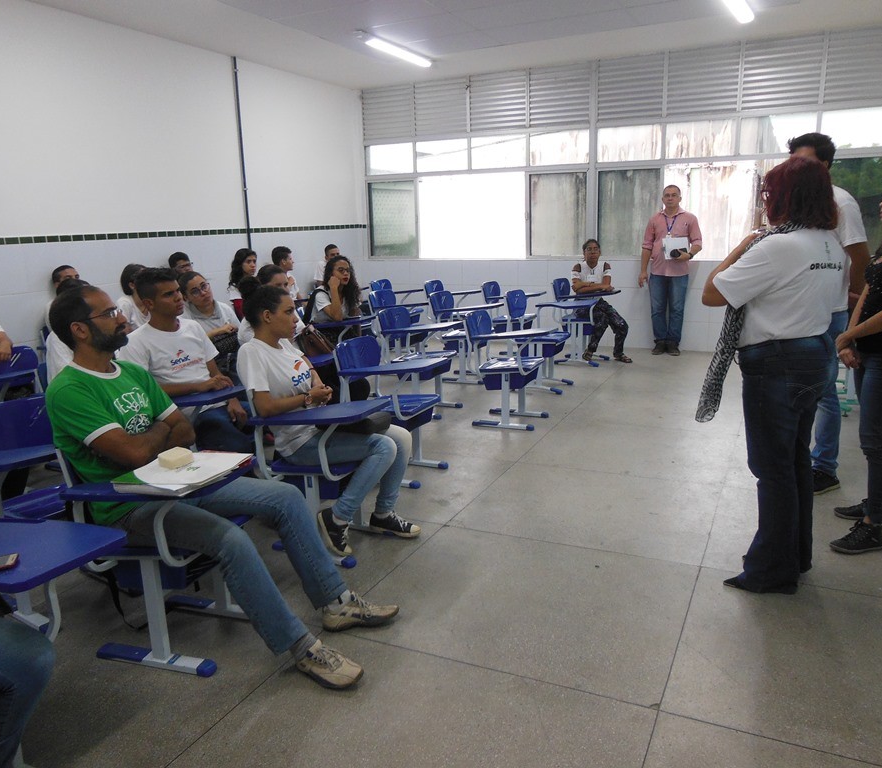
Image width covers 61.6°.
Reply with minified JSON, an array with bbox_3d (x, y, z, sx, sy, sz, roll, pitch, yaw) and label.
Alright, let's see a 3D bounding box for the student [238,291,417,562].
[{"bbox_3d":[-0.492,0.150,3.319,0.720,1.170,0.480,4,13,23],"label":"student"}]

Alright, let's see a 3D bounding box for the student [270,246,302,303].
[{"bbox_3d":[-1.366,-0.742,7.376,0.780,1.240,0.480,5,14,25],"label":"student"}]

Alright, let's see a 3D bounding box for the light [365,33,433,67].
[{"bbox_3d":[-0.388,-3.123,6.973,0.120,0.080,1.230,5,14,25],"label":"light"}]

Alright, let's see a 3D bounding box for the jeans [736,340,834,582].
[{"bbox_3d":[1.351,0.311,2.936,0.340,0.970,0.400,9,16,40],"label":"jeans"}]

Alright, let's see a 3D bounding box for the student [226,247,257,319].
[{"bbox_3d":[-1.607,-0.588,6.655,0.780,1.250,0.480,6,14,30],"label":"student"}]

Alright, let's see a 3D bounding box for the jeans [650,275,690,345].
[{"bbox_3d":[2.447,-0.792,7.920,0.420,0.850,0.270,2,13,16],"label":"jeans"}]

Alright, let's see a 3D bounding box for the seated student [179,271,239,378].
[{"bbox_3d":[-1.348,-0.092,4.498,0.730,1.180,0.480,6,14,29],"label":"seated student"}]

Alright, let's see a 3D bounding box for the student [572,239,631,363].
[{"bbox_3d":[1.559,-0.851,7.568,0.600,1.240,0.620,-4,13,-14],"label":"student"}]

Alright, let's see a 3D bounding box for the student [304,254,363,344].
[{"bbox_3d":[-0.576,-0.402,5.818,0.750,1.210,0.500,7,15,33],"label":"student"}]

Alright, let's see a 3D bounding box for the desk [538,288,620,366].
[{"bbox_3d":[1.381,-0.558,7.265,0.670,0.760,0.650,4,14,25],"label":"desk"}]

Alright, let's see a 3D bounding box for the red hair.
[{"bbox_3d":[1.299,-0.689,2.680,0.230,0.270,0.245,-12,16,-39],"label":"red hair"}]

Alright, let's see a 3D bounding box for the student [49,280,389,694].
[{"bbox_3d":[-0.691,0.290,2.517,0.970,1.250,0.560,1,13,12],"label":"student"}]

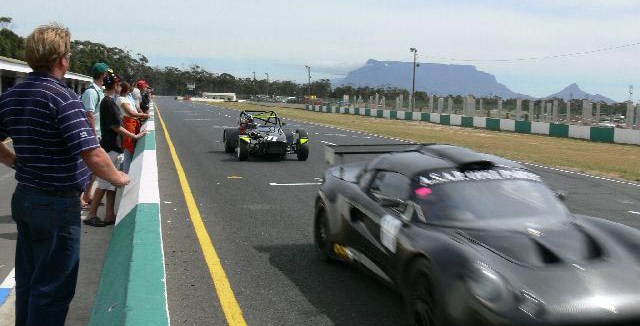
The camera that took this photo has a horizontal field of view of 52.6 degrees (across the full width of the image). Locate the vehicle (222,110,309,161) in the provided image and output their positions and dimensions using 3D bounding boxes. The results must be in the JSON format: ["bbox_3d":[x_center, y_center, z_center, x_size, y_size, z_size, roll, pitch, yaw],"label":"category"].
[{"bbox_3d":[-1.391,-0.731,16.225,1.670,1.130,3.200,-1,6,-17],"label":"vehicle"}]

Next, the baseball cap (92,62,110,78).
[{"bbox_3d":[-2.742,-1.178,8.120,0.250,0.140,0.180,-2,7,-28],"label":"baseball cap"}]

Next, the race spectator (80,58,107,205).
[{"bbox_3d":[-2.834,-0.359,8.150,0.420,1.820,0.500,-3,7,-30],"label":"race spectator"}]

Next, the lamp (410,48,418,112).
[{"bbox_3d":[9.831,-8.696,68.000,0.750,6.743,0.450,-1,6,-14],"label":"lamp"}]

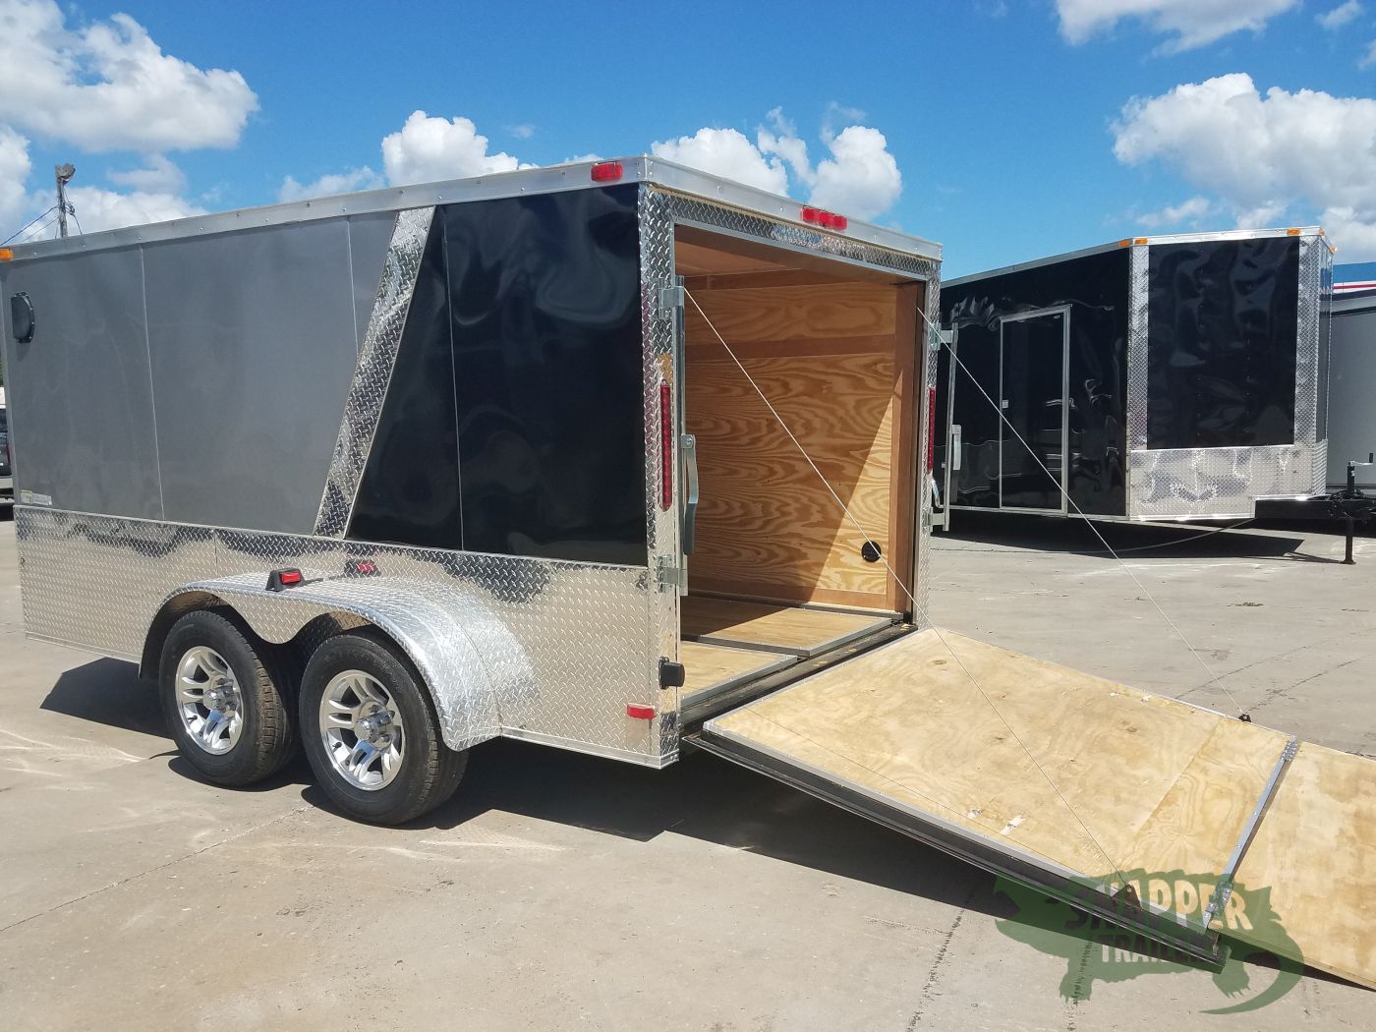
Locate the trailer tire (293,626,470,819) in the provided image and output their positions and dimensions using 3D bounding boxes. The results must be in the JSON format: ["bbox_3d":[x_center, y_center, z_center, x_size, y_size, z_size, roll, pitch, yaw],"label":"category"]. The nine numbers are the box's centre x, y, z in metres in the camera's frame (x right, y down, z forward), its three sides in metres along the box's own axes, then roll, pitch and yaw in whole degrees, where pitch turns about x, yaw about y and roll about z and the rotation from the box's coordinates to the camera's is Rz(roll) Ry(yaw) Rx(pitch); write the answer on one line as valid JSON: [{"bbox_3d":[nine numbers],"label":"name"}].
[{"bbox_3d":[-1.074,0.726,3.625,0.675,0.675,0.208,3,8,31],"label":"trailer tire"}]

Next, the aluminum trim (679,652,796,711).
[{"bbox_3d":[0.180,0.595,3.731,0.032,0.036,0.770,4,8,36],"label":"aluminum trim"}]

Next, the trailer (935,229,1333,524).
[{"bbox_3d":[4.086,-1.349,11.802,2.499,2.570,6.600,-3,5,-22],"label":"trailer"}]

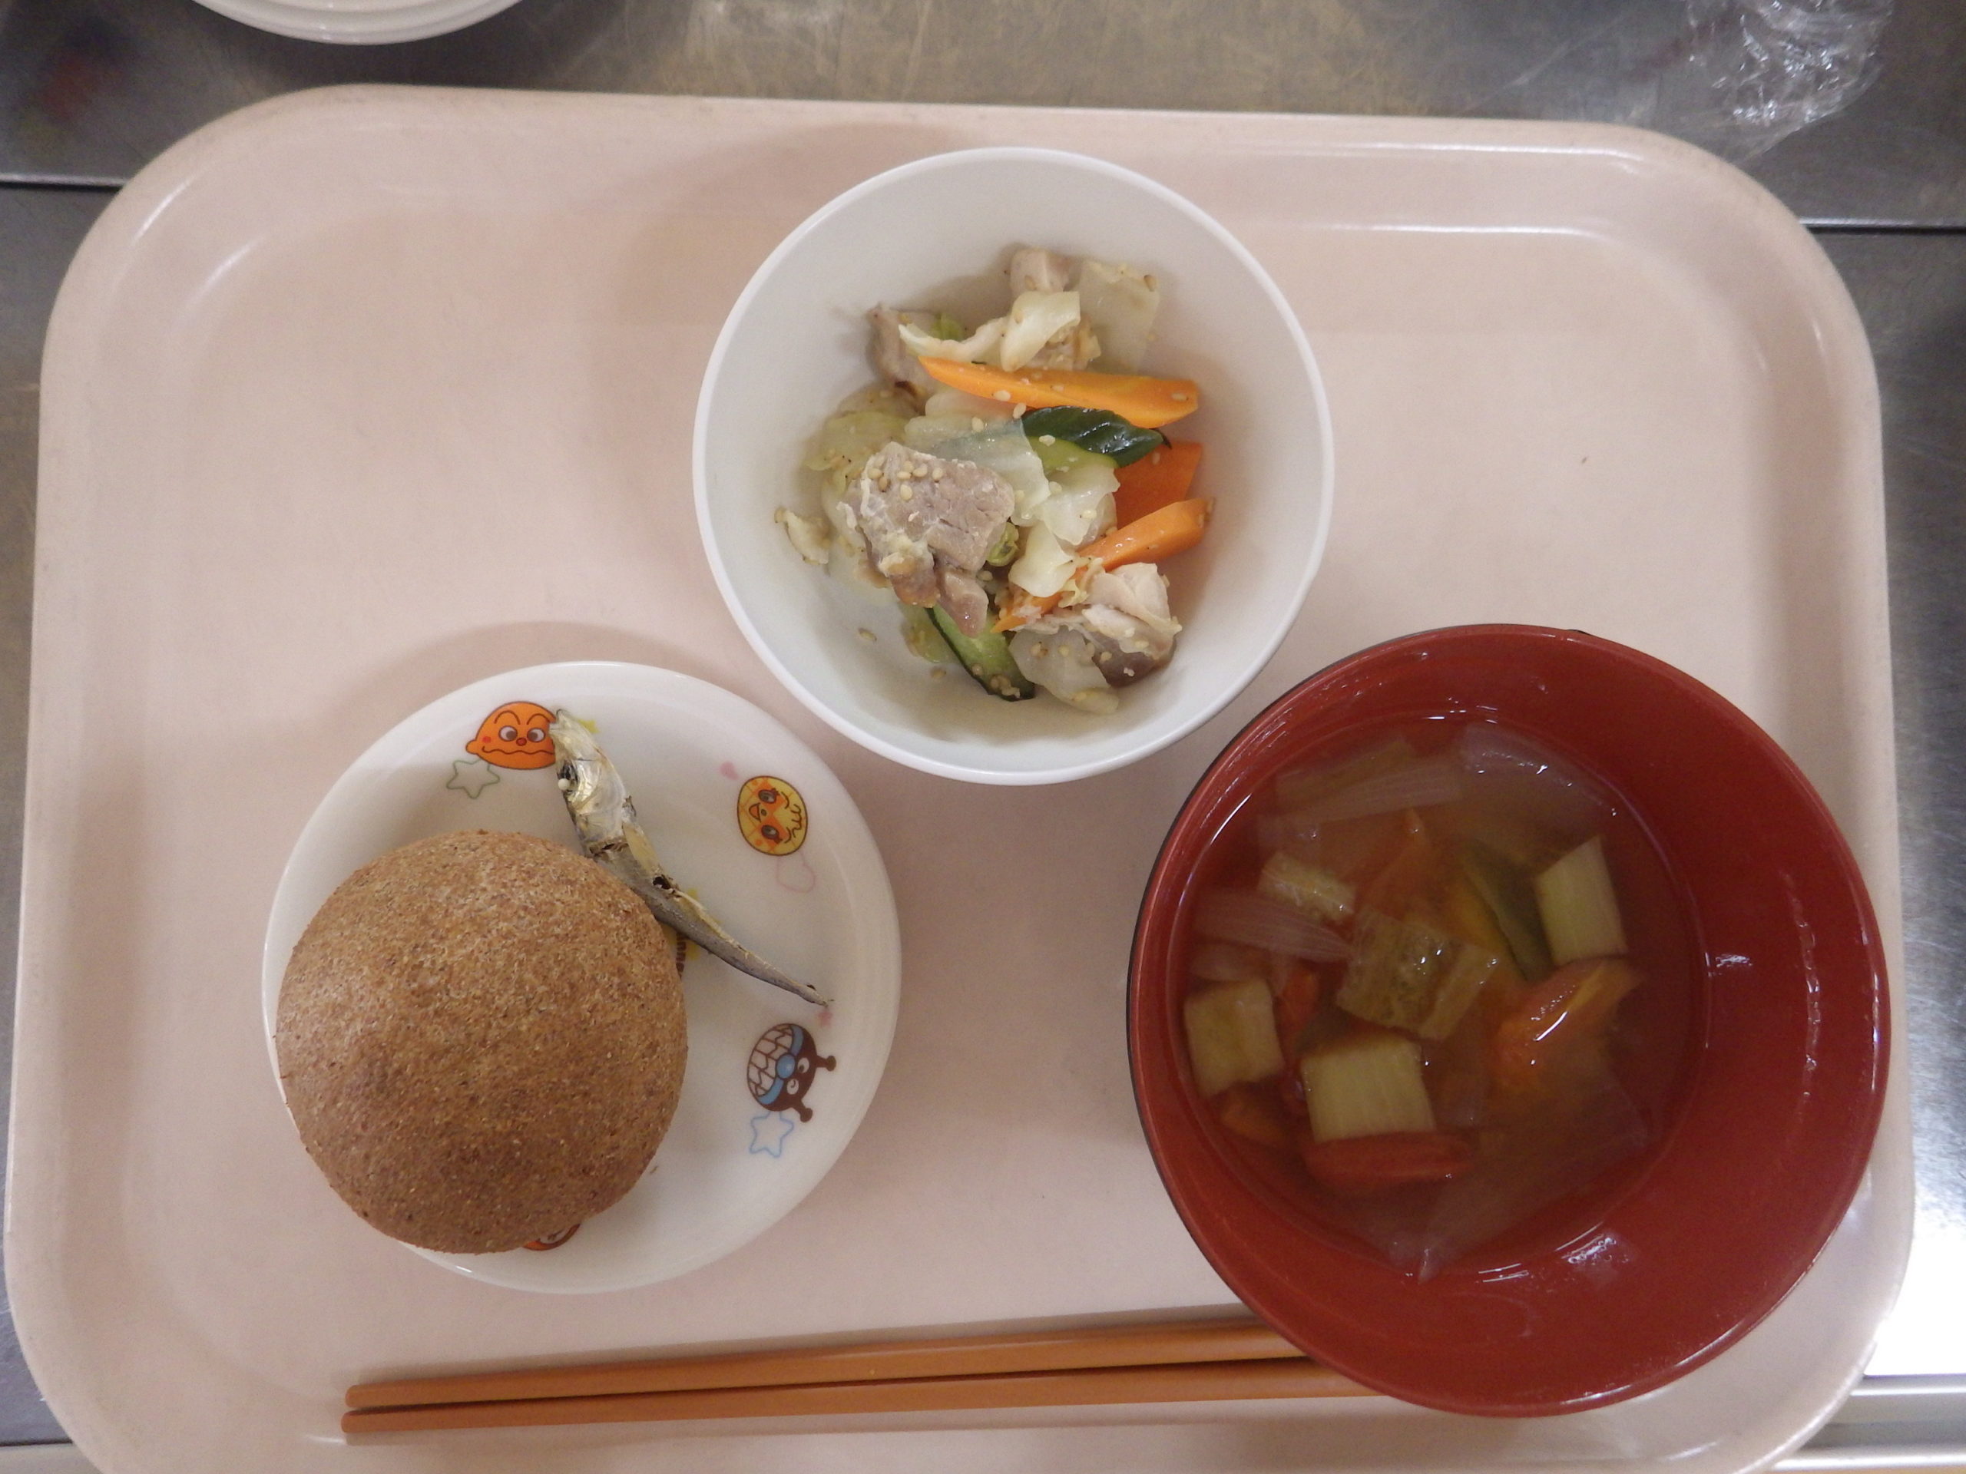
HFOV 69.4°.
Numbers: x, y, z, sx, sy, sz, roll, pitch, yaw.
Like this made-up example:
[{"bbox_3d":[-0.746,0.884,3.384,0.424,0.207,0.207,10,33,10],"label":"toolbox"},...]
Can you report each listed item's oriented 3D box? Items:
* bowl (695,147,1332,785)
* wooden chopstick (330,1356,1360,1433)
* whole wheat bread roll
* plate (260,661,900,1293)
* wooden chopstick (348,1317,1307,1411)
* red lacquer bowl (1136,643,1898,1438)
[{"bbox_3d":[0.004,-0.044,0.265,0.108,0.054,0.108,0,86,-4],"label":"bowl"},{"bbox_3d":[-0.012,0.129,0.275,0.217,0.007,0.007,0,86,-4],"label":"wooden chopstick"},{"bbox_3d":[-0.089,0.054,0.250,0.071,0.044,0.074,0,86,-4],"label":"whole wheat bread roll"},{"bbox_3d":[-0.074,0.044,0.271,0.116,0.019,0.116,0,86,-4],"label":"plate"},{"bbox_3d":[-0.012,0.121,0.275,0.217,0.007,0.007,-2,86,-4],"label":"wooden chopstick"},{"bbox_3d":[0.082,0.046,0.258,0.124,0.067,0.124,0,86,-4],"label":"red lacquer bowl"}]

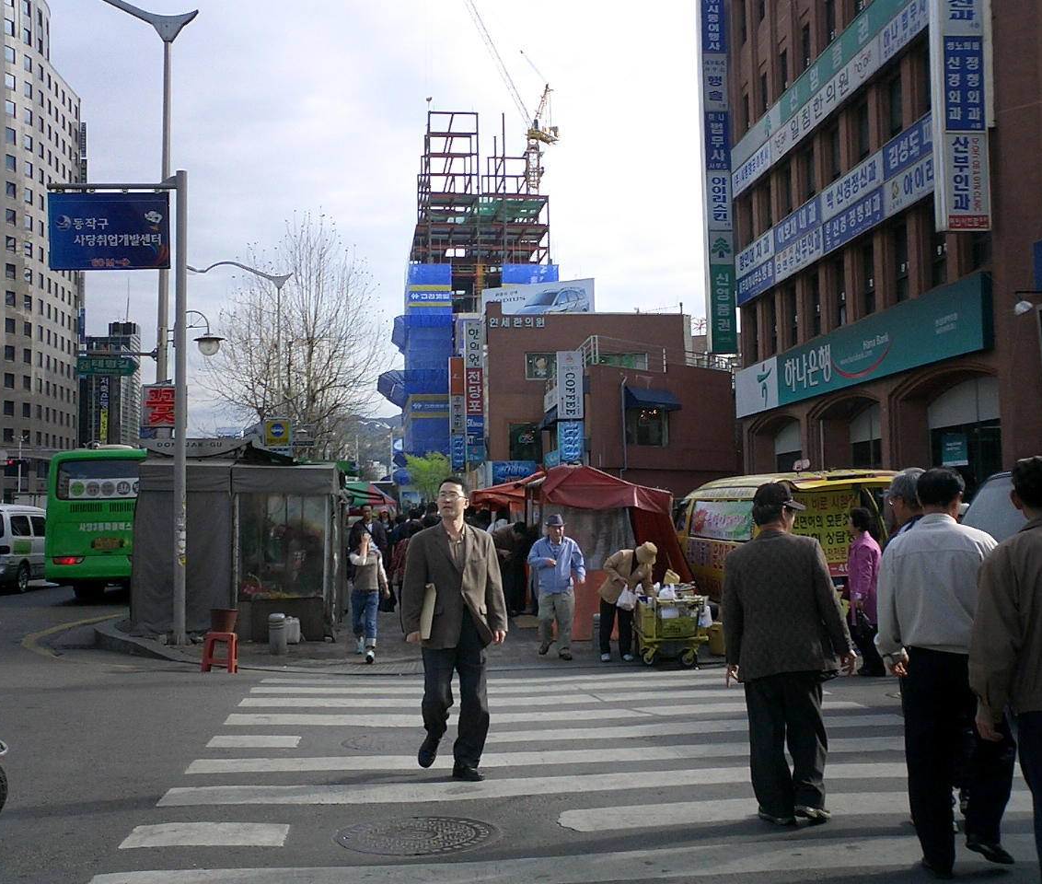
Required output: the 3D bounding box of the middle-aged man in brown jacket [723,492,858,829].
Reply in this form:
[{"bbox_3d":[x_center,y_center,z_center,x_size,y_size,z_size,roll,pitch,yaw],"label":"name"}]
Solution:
[{"bbox_3d":[1.358,1.069,6.489,0.600,1.700,0.450,-1,-4,4],"label":"middle-aged man in brown jacket"}]

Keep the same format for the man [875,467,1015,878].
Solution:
[{"bbox_3d":[1.844,0.985,5.520,0.550,1.720,0.480,-1,-4,12],"label":"man"}]

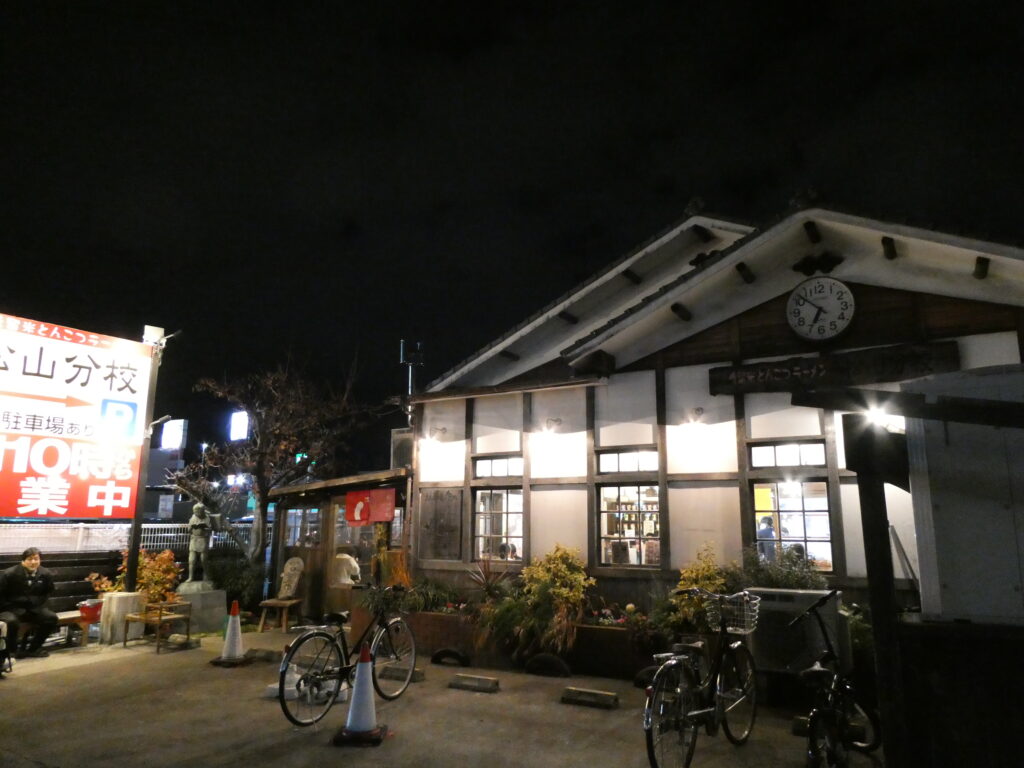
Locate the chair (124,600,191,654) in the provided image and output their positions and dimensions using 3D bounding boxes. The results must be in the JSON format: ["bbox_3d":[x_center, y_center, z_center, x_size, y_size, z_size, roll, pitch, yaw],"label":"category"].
[{"bbox_3d":[-4.799,3.268,9.573,0.720,0.600,0.500,-6,-13,26],"label":"chair"}]

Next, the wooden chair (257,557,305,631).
[{"bbox_3d":[-3.740,3.458,11.681,0.560,1.120,0.520,-5,-13,23],"label":"wooden chair"}]

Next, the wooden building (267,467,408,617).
[{"bbox_3d":[-2.492,3.019,13.092,3.400,2.580,2.300,-6,-14,29],"label":"wooden building"}]

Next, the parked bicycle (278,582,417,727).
[{"bbox_3d":[-1.408,2.376,6.369,0.580,1.050,1.830,-6,-14,29],"label":"parked bicycle"}]

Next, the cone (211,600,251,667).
[{"bbox_3d":[-3.418,3.050,8.752,0.370,0.700,0.370,-6,-14,29],"label":"cone"}]

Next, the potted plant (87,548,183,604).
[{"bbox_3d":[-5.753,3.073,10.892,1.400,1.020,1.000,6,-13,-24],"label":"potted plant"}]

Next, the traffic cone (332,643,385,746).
[{"bbox_3d":[-1.169,2.376,5.525,0.370,0.700,0.370,0,-12,0],"label":"traffic cone"}]

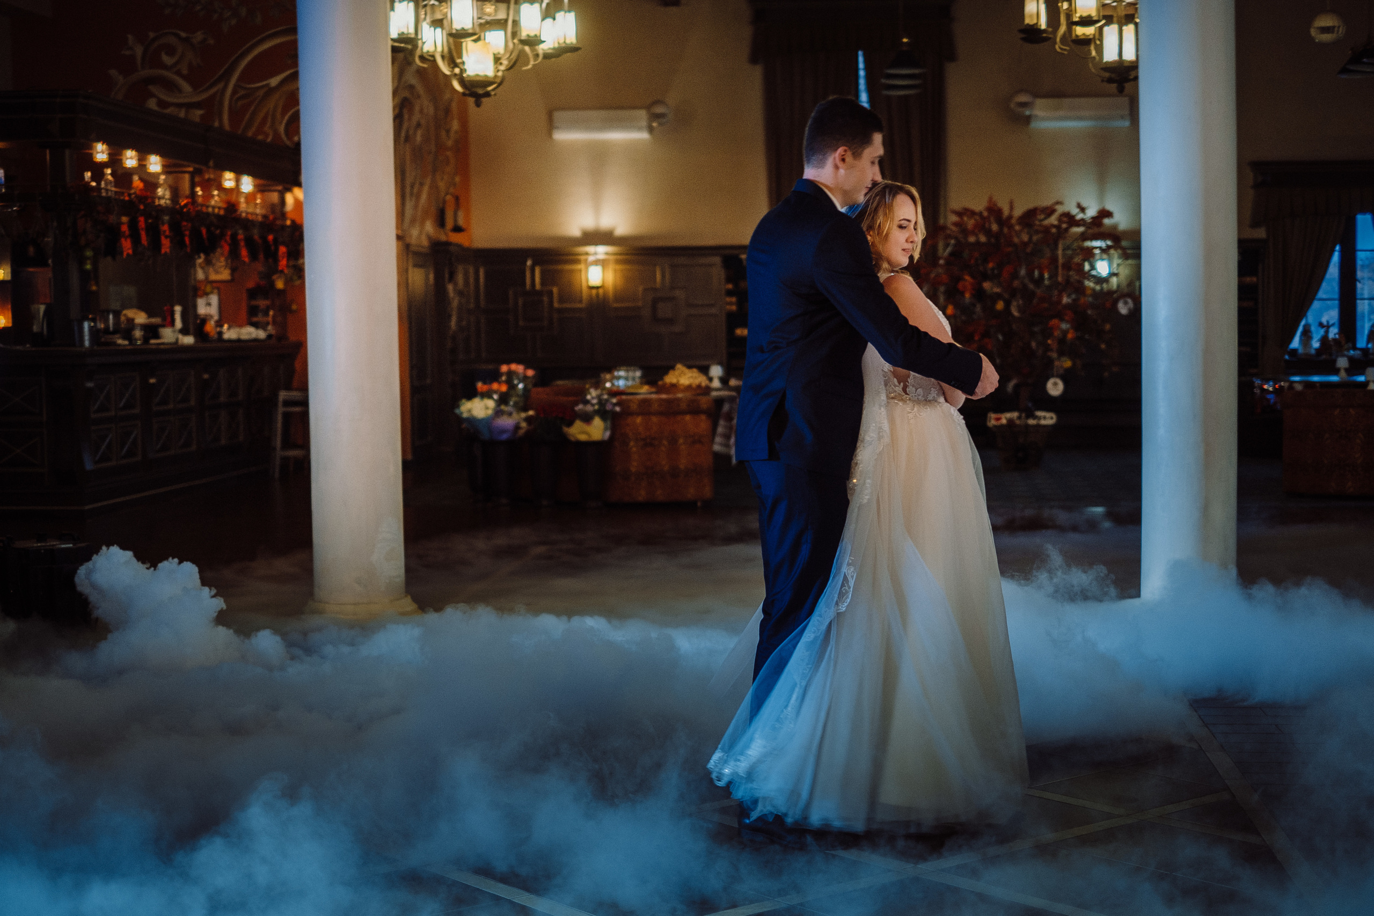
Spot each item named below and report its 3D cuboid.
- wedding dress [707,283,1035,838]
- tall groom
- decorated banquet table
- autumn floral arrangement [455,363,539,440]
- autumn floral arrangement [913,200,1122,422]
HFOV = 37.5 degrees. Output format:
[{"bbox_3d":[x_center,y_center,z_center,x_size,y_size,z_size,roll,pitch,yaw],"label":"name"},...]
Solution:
[{"bbox_3d":[0.469,0.235,5.250,0.780,1.310,0.760,-2,4,-18],"label":"wedding dress"},{"bbox_3d":[0.454,-0.004,5.200,0.650,1.835,0.540,-2,4,-22],"label":"tall groom"},{"bbox_3d":[-0.490,-0.086,15.000,1.380,0.770,0.950,-1,4,3],"label":"decorated banquet table"},{"bbox_3d":[-1.366,-0.390,14.500,0.580,0.550,0.480,-1,4,0],"label":"autumn floral arrangement"},{"bbox_3d":[2.816,-1.251,17.200,1.800,1.900,1.550,-1,4,0],"label":"autumn floral arrangement"}]

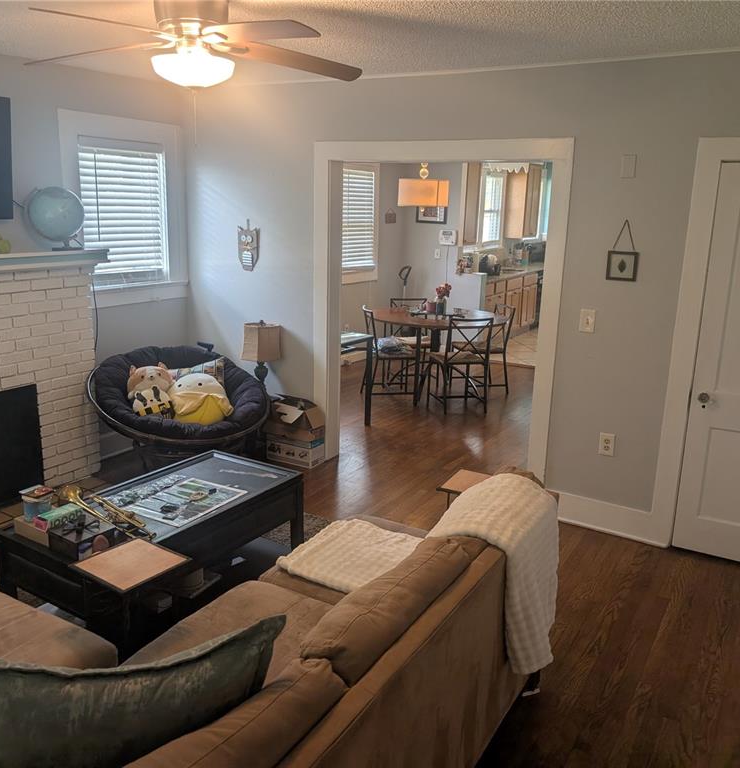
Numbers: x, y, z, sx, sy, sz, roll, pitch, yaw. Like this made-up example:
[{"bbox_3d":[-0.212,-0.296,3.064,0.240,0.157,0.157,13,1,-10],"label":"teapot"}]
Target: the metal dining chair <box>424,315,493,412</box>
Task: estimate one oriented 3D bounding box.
[{"bbox_3d":[0.794,-0.193,6.268,0.410,0.845,0.470,-2,15,-14],"label":"metal dining chair"}]

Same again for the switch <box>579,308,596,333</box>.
[{"bbox_3d":[1.162,-0.338,3.783,0.079,0.121,0.014,10,17,31],"label":"switch"}]

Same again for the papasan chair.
[{"bbox_3d":[-1.185,0.204,4.485,1.130,0.820,1.100,-6,16,-27],"label":"papasan chair"}]

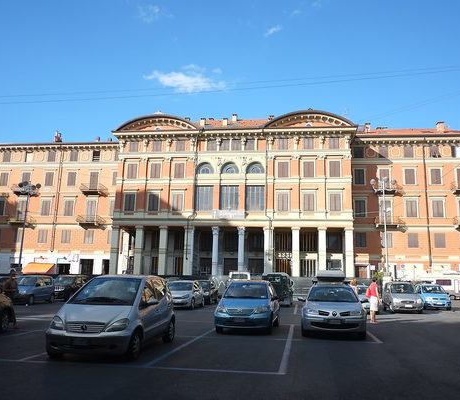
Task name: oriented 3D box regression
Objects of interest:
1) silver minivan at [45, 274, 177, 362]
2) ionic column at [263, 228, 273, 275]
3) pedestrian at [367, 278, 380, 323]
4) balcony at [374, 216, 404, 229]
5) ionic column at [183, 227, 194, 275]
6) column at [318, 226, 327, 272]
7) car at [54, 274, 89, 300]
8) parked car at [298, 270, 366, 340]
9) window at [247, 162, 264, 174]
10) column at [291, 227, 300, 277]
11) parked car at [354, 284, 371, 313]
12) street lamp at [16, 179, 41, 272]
[{"bbox_3d":[-2.359,2.415,9.680,1.740,1.580,3.600,0,-11,8],"label":"silver minivan"},{"bbox_3d":[4.746,6.934,55.569,1.080,7.019,1.020,0,-10,6],"label":"ionic column"},{"bbox_3d":[5.592,3.939,17.688,0.400,1.670,0.500,12,-15,-43],"label":"pedestrian"},{"bbox_3d":[18.609,2.677,52.989,2.821,1.260,1.000,0,-11,7],"label":"balcony"},{"bbox_3d":[-4.942,6.476,54.718,1.250,6.400,1.150,0,-11,7],"label":"ionic column"},{"bbox_3d":[10.872,6.465,52.715,1.000,6.400,1.000,0,-11,7],"label":"column"},{"bbox_3d":[-10.303,5.618,29.143,1.740,1.600,4.100,0,-10,7],"label":"car"},{"bbox_3d":[3.226,3.196,14.147,1.800,1.850,4.450,-1,-11,12],"label":"parked car"},{"bbox_3d":[3.125,-3.815,54.500,2.250,1.500,0.350,0,-11,8],"label":"window"},{"bbox_3d":[8.088,6.924,55.224,1.080,7.040,1.020,0,-10,6],"label":"column"},{"bbox_3d":[7.472,5.502,25.323,1.670,1.460,3.900,-1,-11,11],"label":"parked car"},{"bbox_3d":[-18.836,3.408,40.936,2.100,9.900,1.900,1,-11,0],"label":"street lamp"}]

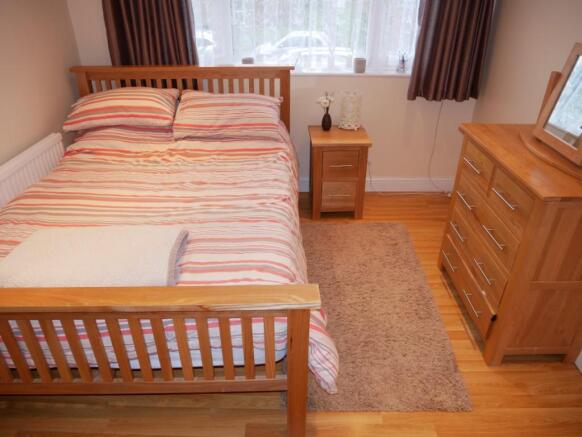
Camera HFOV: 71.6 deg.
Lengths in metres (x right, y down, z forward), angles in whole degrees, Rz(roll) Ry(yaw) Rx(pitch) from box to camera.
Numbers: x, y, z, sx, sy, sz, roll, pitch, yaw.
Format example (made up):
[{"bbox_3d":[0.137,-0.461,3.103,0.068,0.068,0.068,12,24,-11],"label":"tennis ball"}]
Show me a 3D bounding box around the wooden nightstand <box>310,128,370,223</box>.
[{"bbox_3d":[0.355,-0.340,3.050,0.415,0.585,0.420,1,29,2],"label":"wooden nightstand"}]

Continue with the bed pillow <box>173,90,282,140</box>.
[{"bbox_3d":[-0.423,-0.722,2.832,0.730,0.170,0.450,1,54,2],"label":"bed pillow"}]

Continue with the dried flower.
[{"bbox_3d":[0.255,-0.854,2.950,0.125,0.135,0.105,1,29,2],"label":"dried flower"}]

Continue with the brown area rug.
[{"bbox_3d":[0.393,0.402,2.297,0.770,0.025,1.520,1,29,3],"label":"brown area rug"}]

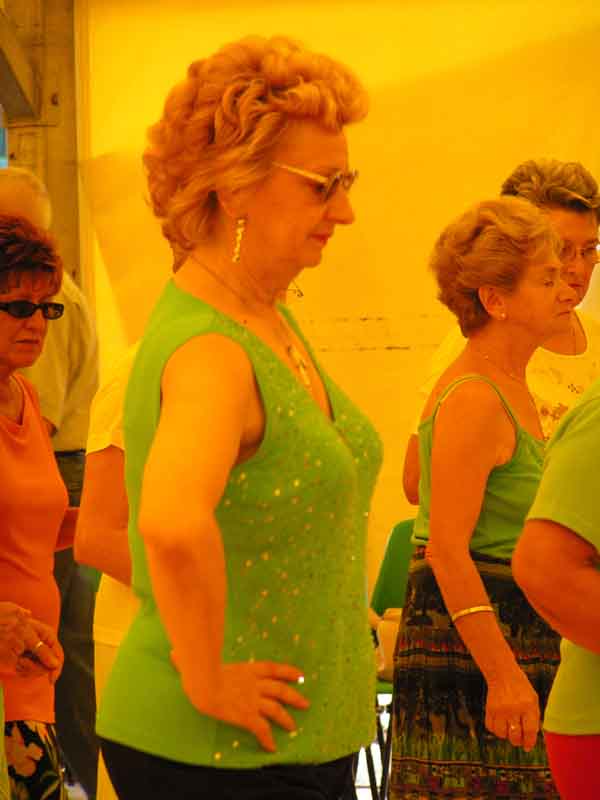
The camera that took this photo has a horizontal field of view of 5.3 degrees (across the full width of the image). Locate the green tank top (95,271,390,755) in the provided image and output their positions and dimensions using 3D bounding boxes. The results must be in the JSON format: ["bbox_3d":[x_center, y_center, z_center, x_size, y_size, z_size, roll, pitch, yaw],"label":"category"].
[{"bbox_3d":[-0.072,0.147,7.700,0.310,0.580,0.420,0,0,25],"label":"green tank top"}]

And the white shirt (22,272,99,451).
[{"bbox_3d":[-0.635,-0.103,15.300,0.300,0.500,0.470,0,0,20],"label":"white shirt"}]

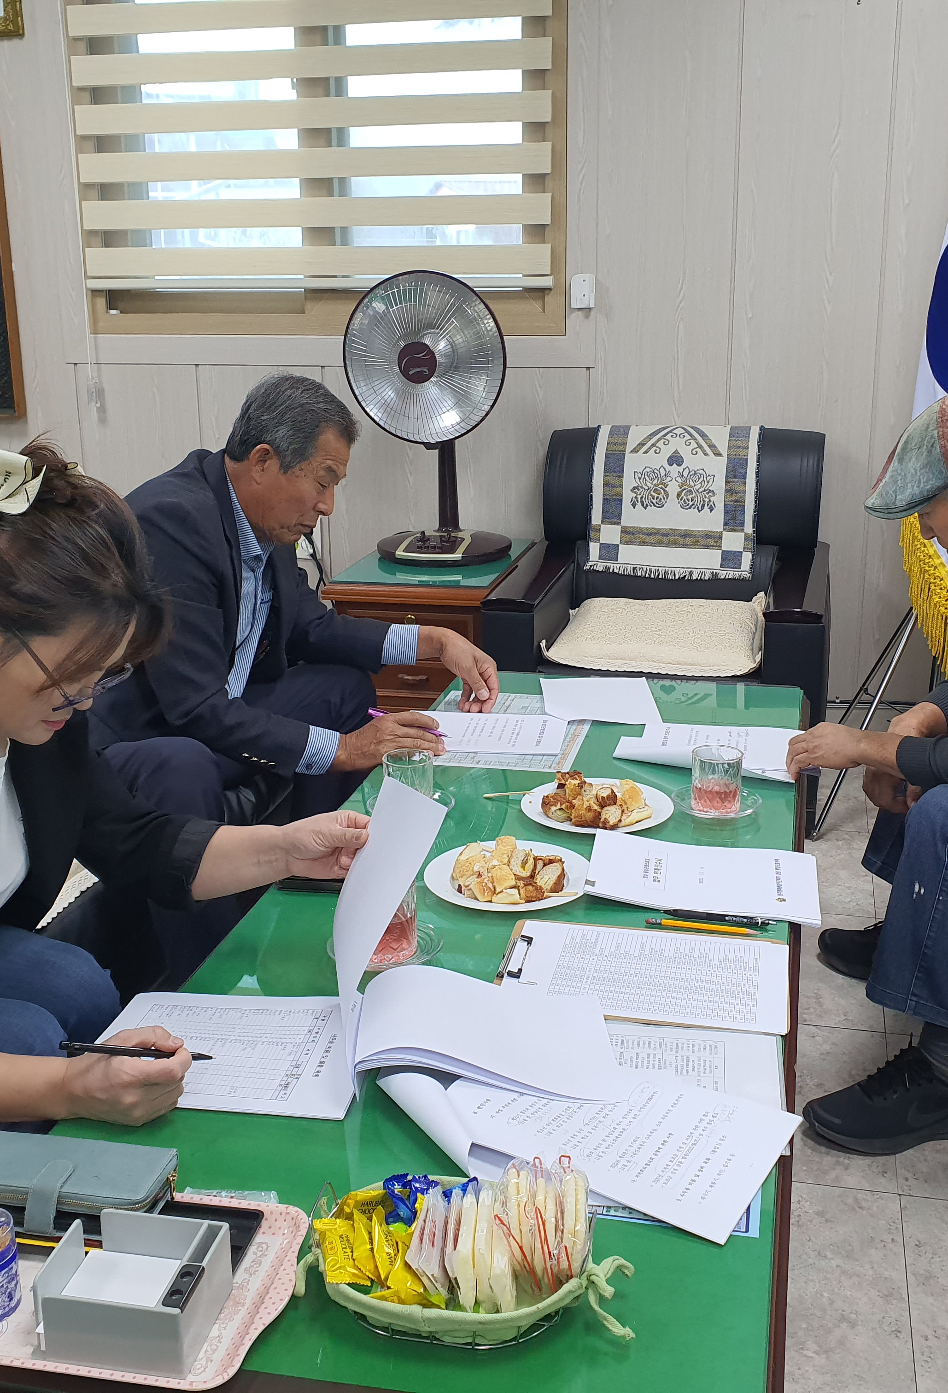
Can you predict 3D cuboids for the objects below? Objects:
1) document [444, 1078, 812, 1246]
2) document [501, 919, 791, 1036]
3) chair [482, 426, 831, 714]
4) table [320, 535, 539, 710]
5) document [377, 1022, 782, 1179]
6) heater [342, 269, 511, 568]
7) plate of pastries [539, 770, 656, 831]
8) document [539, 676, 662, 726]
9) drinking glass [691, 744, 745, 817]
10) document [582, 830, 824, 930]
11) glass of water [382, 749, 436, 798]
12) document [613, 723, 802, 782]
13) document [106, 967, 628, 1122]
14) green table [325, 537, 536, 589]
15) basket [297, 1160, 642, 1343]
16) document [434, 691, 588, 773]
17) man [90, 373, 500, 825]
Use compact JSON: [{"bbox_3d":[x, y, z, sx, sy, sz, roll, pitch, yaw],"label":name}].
[{"bbox_3d":[0.125,0.390,1.276,0.310,0.025,0.220,9,19,29],"label":"document"},{"bbox_3d":[0.189,0.308,1.573,0.325,0.018,0.225,3,17,13],"label":"document"},{"bbox_3d":[0.510,-0.223,3.657,0.790,0.840,0.920,4,17,14],"label":"chair"},{"bbox_3d":[-0.094,-0.149,4.027,0.460,0.490,0.740,3,17,12],"label":"table"},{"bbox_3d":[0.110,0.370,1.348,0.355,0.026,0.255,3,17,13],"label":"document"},{"bbox_3d":[-0.117,-0.720,3.599,0.420,0.720,0.340,4,17,15],"label":"heater"},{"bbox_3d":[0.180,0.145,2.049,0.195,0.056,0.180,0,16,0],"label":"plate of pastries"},{"bbox_3d":[0.230,-0.002,2.579,0.210,0.020,0.295,0,17,1],"label":"document"},{"bbox_3d":[0.357,0.124,2.056,0.076,0.080,0.076,3,17,13],"label":"drinking glass"},{"bbox_3d":[0.296,0.234,1.814,0.300,0.018,0.213,5,17,18],"label":"document"},{"bbox_3d":[-0.098,0.128,2.031,0.075,0.080,0.075,3,17,12],"label":"glass of water"},{"bbox_3d":[0.389,0.074,2.309,0.300,0.030,0.215,1,17,5],"label":"document"},{"bbox_3d":[-0.111,0.340,1.392,0.530,0.065,0.240,1,17,5],"label":"document"},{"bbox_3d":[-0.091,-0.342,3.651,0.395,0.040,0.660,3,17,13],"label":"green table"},{"bbox_3d":[-0.002,0.404,1.065,0.235,0.120,0.155,1,17,5],"label":"basket"},{"bbox_3d":[0.055,0.052,2.457,0.297,0.010,0.410,3,17,13],"label":"document"},{"bbox_3d":[-0.386,0.025,2.386,0.840,1.110,0.650,3,17,12],"label":"man"}]

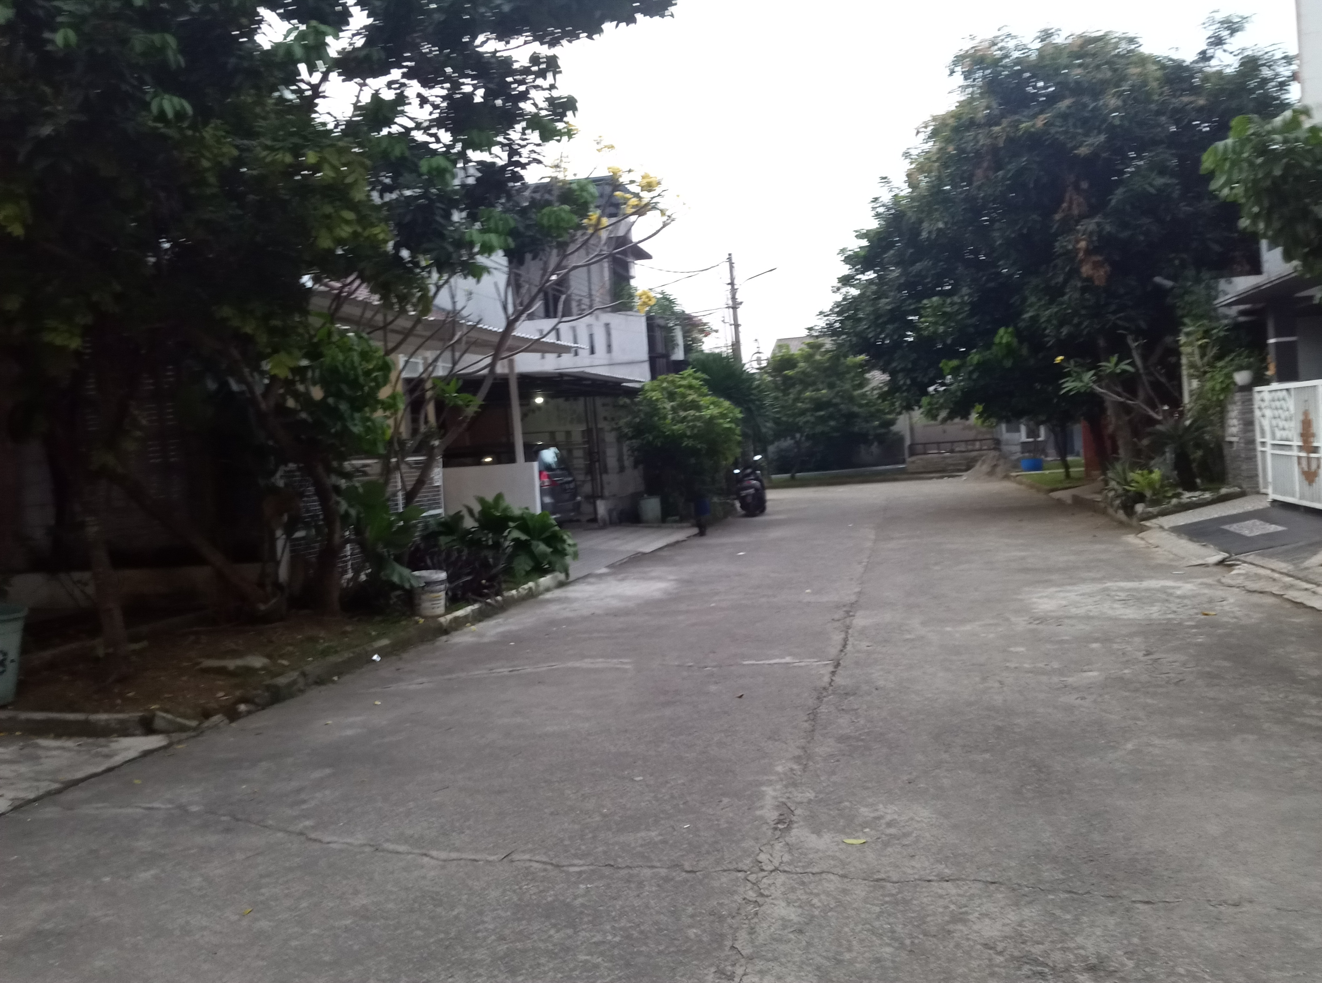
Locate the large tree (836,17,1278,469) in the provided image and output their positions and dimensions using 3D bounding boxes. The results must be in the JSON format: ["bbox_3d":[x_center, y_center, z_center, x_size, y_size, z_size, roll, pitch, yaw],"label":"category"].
[{"bbox_3d":[7.482,-4.147,19.838,8.100,8.400,7.400,-4,2,14],"label":"large tree"}]

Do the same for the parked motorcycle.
[{"bbox_3d":[1.840,-0.084,21.778,0.720,1.150,1.880,-4,2,15],"label":"parked motorcycle"}]

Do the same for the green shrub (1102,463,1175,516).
[{"bbox_3d":[6.350,-0.028,14.186,0.950,0.720,0.900,-4,2,14],"label":"green shrub"}]

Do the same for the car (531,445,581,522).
[{"bbox_3d":[-3.733,0.122,19.484,4.400,1.660,1.720,-4,2,14],"label":"car"}]

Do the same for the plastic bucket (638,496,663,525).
[{"bbox_3d":[-0.192,0.352,18.891,0.420,0.470,0.420,-4,2,0],"label":"plastic bucket"}]

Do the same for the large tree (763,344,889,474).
[{"bbox_3d":[5.601,-2.769,35.911,4.400,4.600,4.200,-4,2,14],"label":"large tree"}]

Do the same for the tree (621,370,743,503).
[{"bbox_3d":[0.412,-0.794,19.847,2.250,2.750,2.200,-4,2,14],"label":"tree"}]

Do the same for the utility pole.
[{"bbox_3d":[2.501,-3.859,33.853,0.400,7.600,0.400,-4,2,14],"label":"utility pole"}]

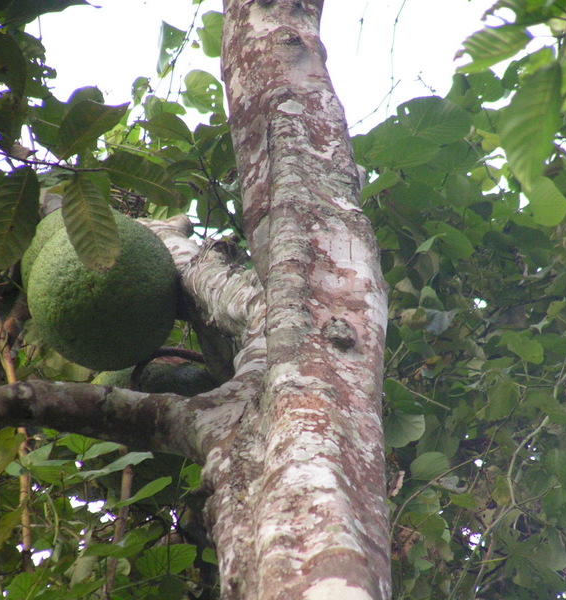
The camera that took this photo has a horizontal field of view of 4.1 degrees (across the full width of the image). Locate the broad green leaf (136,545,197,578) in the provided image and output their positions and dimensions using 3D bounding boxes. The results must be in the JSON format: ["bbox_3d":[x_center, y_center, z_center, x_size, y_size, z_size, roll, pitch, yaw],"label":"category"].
[{"bbox_3d":[-0.232,0.520,15.800,0.123,0.025,0.091,-11,-45,0],"label":"broad green leaf"}]

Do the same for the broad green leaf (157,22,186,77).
[{"bbox_3d":[-0.215,-0.482,15.300,0.054,0.104,0.038,5,-20,2],"label":"broad green leaf"}]

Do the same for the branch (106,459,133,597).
[{"bbox_3d":[-0.315,0.440,15.300,0.019,0.269,0.019,8,-20,3],"label":"branch"}]

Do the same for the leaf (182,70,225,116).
[{"bbox_3d":[-0.158,-0.410,15.800,0.093,0.091,0.025,28,10,20],"label":"leaf"}]

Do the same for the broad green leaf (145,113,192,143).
[{"bbox_3d":[-0.247,-0.369,17.000,0.118,0.059,0.025,28,17,-9],"label":"broad green leaf"}]

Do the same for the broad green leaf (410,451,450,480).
[{"bbox_3d":[0.324,0.366,17.600,0.094,0.073,0.025,-17,18,6],"label":"broad green leaf"}]

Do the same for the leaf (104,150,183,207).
[{"bbox_3d":[-0.262,-0.225,14.700,0.155,0.074,0.033,20,-19,7],"label":"leaf"}]

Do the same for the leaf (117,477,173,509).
[{"bbox_3d":[-0.275,0.383,15.800,0.123,0.025,0.056,-26,-30,-10],"label":"leaf"}]

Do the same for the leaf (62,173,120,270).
[{"bbox_3d":[-0.370,-0.151,15.300,0.096,0.206,0.030,-17,-22,0],"label":"leaf"}]

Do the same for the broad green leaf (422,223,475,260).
[{"bbox_3d":[0.335,-0.118,16.000,0.109,0.072,0.036,25,-18,9],"label":"broad green leaf"}]

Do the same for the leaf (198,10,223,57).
[{"bbox_3d":[-0.134,-0.511,15.300,0.069,0.092,0.031,0,-20,0],"label":"leaf"}]

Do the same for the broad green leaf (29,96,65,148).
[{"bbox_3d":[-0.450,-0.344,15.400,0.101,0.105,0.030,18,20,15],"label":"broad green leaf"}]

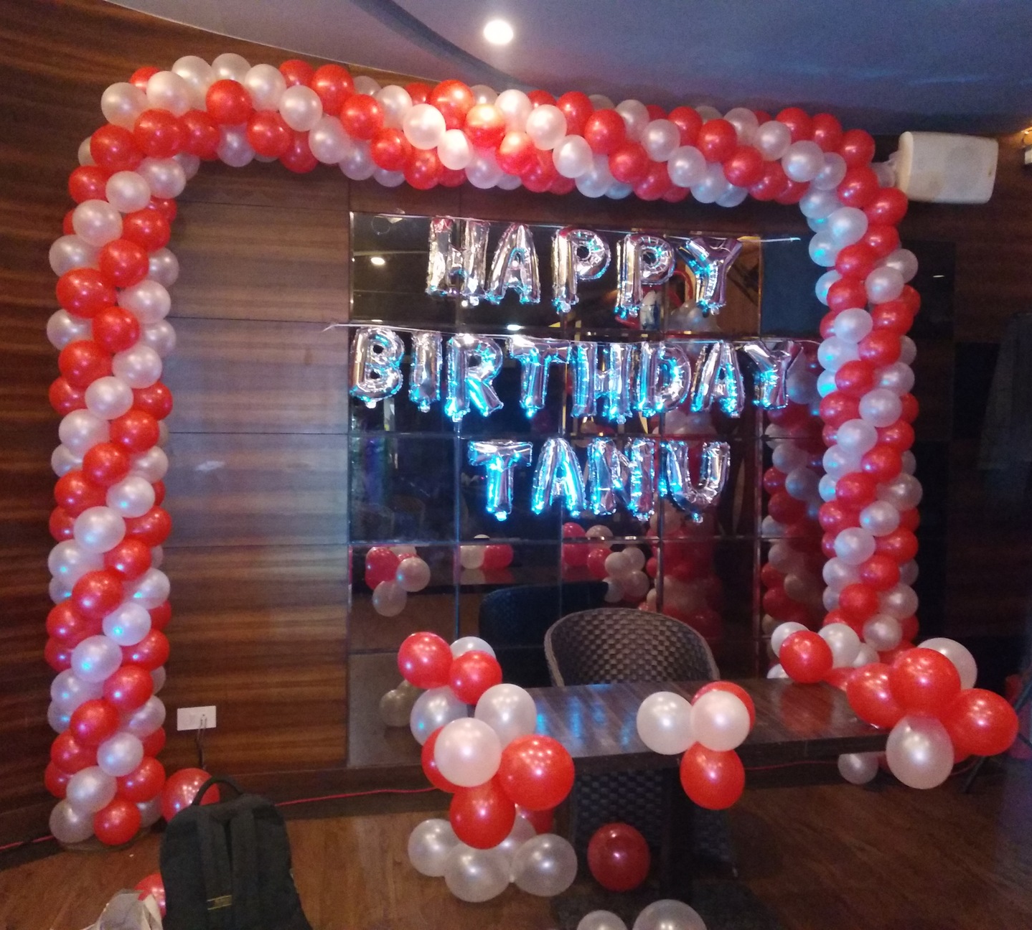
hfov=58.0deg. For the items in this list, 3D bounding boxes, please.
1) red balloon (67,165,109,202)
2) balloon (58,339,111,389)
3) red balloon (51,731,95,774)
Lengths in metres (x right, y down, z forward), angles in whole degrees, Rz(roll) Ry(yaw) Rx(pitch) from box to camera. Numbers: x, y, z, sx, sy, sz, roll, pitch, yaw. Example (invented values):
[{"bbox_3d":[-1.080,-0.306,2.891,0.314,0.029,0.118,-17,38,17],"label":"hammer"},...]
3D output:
[{"bbox_3d":[-1.522,-1.003,3.330,0.175,0.165,0.172,0,1,-11],"label":"red balloon"},{"bbox_3d":[-1.470,-0.344,3.177,0.170,0.170,0.170,0,0,-12],"label":"balloon"},{"bbox_3d":[-1.597,1.039,3.370,0.165,0.161,0.166,0,0,-12],"label":"red balloon"}]

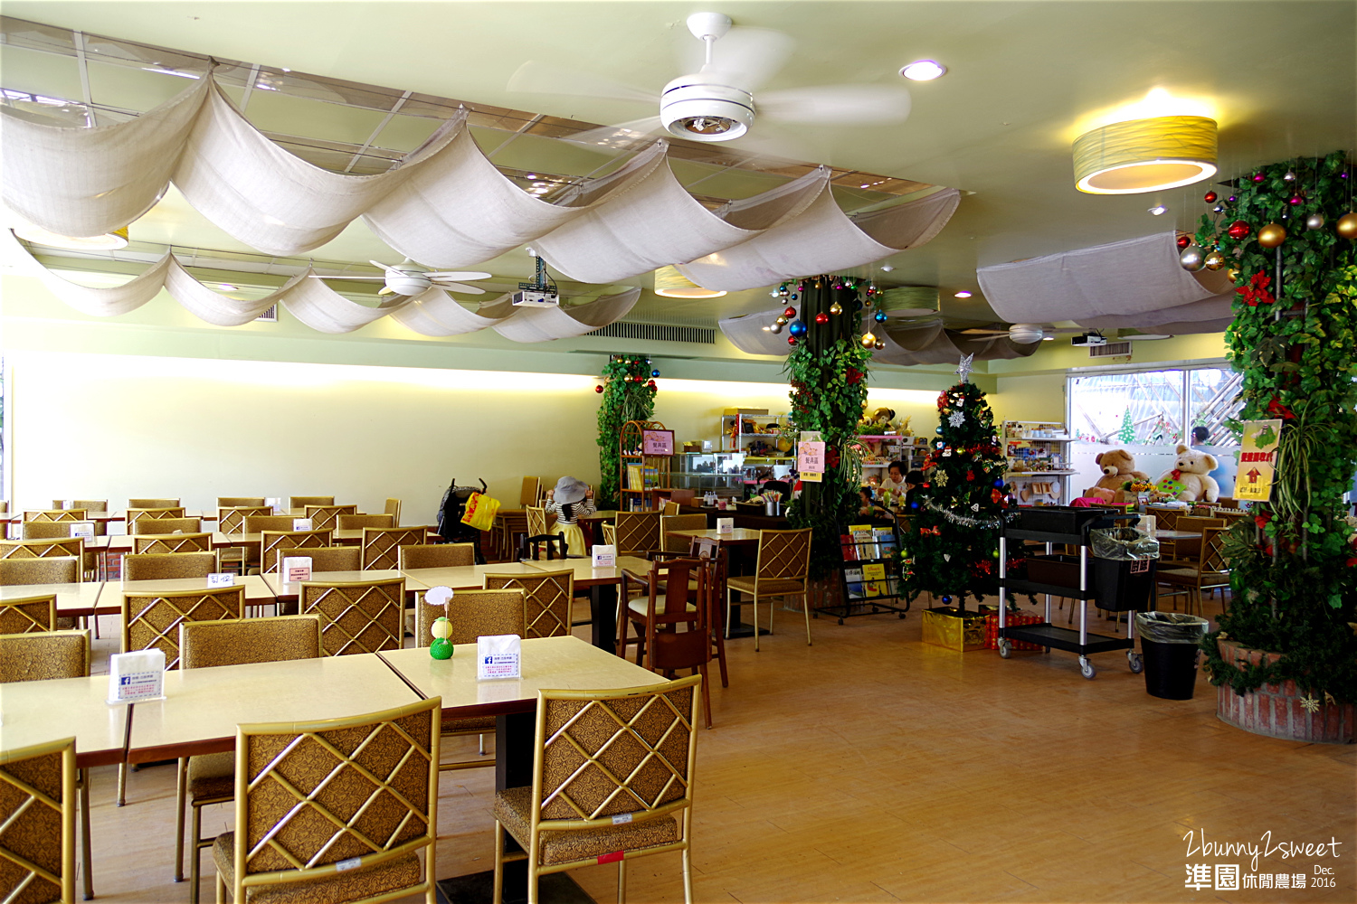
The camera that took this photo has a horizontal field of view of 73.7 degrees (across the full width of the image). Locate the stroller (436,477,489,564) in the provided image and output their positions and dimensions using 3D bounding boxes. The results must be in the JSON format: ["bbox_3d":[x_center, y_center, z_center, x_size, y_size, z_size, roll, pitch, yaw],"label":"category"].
[{"bbox_3d":[-2.480,0.823,10.400,0.500,1.080,0.750,0,0,-40],"label":"stroller"}]

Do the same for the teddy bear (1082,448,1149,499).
[{"bbox_3d":[6.091,0.347,12.600,0.620,0.800,0.720,0,1,-28],"label":"teddy bear"}]

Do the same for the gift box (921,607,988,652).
[{"bbox_3d":[2.026,1.293,6.630,0.290,0.235,0.420,1,1,-27],"label":"gift box"}]

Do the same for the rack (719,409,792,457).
[{"bbox_3d":[1.142,0.447,12.979,0.910,1.880,0.460,0,0,-30],"label":"rack"}]

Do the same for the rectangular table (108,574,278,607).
[{"bbox_3d":[-2.334,1.028,4.290,0.711,0.741,0.717,1,1,-29],"label":"rectangular table"}]

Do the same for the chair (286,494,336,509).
[{"bbox_3d":[-3.780,0.904,9.413,0.460,0.855,0.510,1,1,-29],"label":"chair"}]

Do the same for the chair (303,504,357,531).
[{"bbox_3d":[-3.354,0.917,8.644,0.460,0.855,0.510,1,1,-29],"label":"chair"}]

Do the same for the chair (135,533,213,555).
[{"bbox_3d":[-3.380,0.966,6.054,0.460,0.869,0.510,0,1,-29],"label":"chair"}]

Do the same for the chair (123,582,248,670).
[{"bbox_3d":[-2.172,1.002,3.987,0.460,0.869,0.510,0,1,-28],"label":"chair"}]

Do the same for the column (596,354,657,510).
[{"bbox_3d":[-0.655,0.047,11.400,0.740,2.570,0.720,1,0,0],"label":"column"}]

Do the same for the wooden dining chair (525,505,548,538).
[{"bbox_3d":[-1.121,0.930,8.352,0.500,0.843,0.460,1,1,-29],"label":"wooden dining chair"}]

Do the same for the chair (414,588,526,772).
[{"bbox_3d":[-0.817,0.999,3.543,0.460,0.855,0.510,1,1,-20],"label":"chair"}]

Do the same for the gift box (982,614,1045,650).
[{"bbox_3d":[2.490,1.326,6.746,0.350,0.240,0.300,1,1,5],"label":"gift box"}]

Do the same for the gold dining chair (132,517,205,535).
[{"bbox_3d":[-3.748,0.929,6.635,0.460,0.855,0.510,1,1,-29],"label":"gold dining chair"}]

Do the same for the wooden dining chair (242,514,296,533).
[{"bbox_3d":[-3.138,0.959,7.065,0.460,0.869,0.510,0,1,-28],"label":"wooden dining chair"}]

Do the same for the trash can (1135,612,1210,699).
[{"bbox_3d":[2.989,1.213,5.480,0.390,0.460,0.390,1,0,0],"label":"trash can"}]

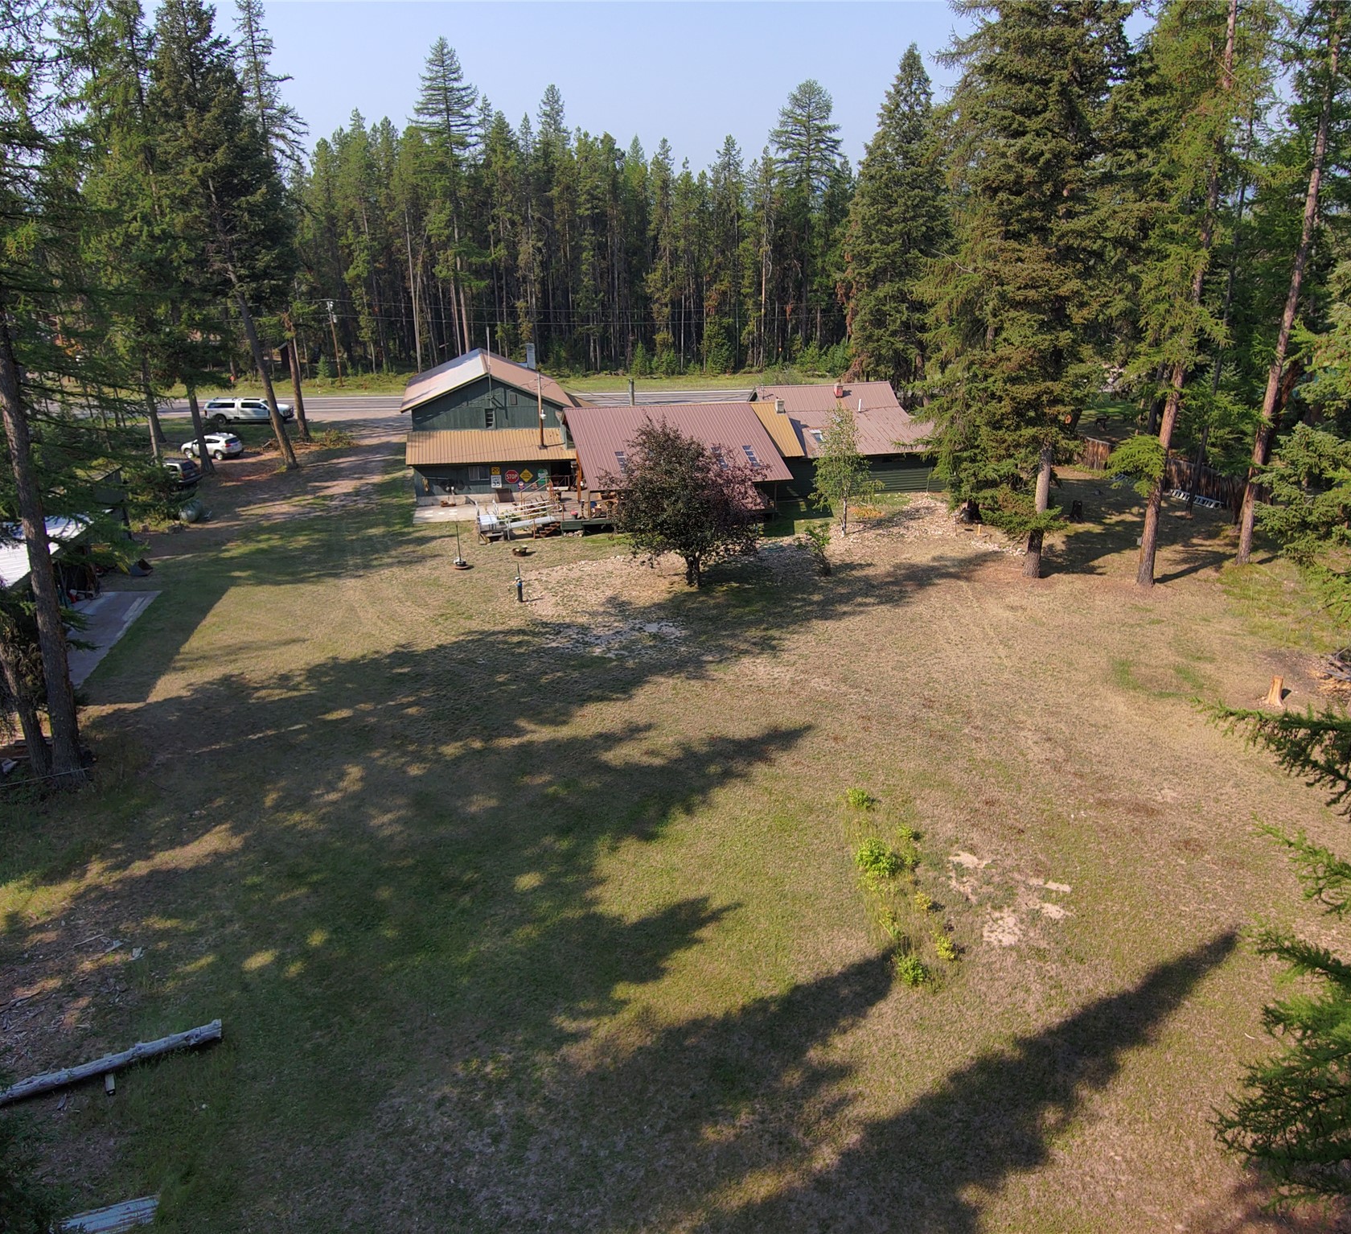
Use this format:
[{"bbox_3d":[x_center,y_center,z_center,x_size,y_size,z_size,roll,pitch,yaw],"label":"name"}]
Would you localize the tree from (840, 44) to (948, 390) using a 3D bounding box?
[{"bbox_3d":[18.600,-31.210,83.348,8.800,29.200,8.800,0,20,0],"label":"tree"}]

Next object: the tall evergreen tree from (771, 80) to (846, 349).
[{"bbox_3d":[15.400,-47.001,121.219,8.600,32.400,8.600,0,20,0],"label":"tall evergreen tree"}]

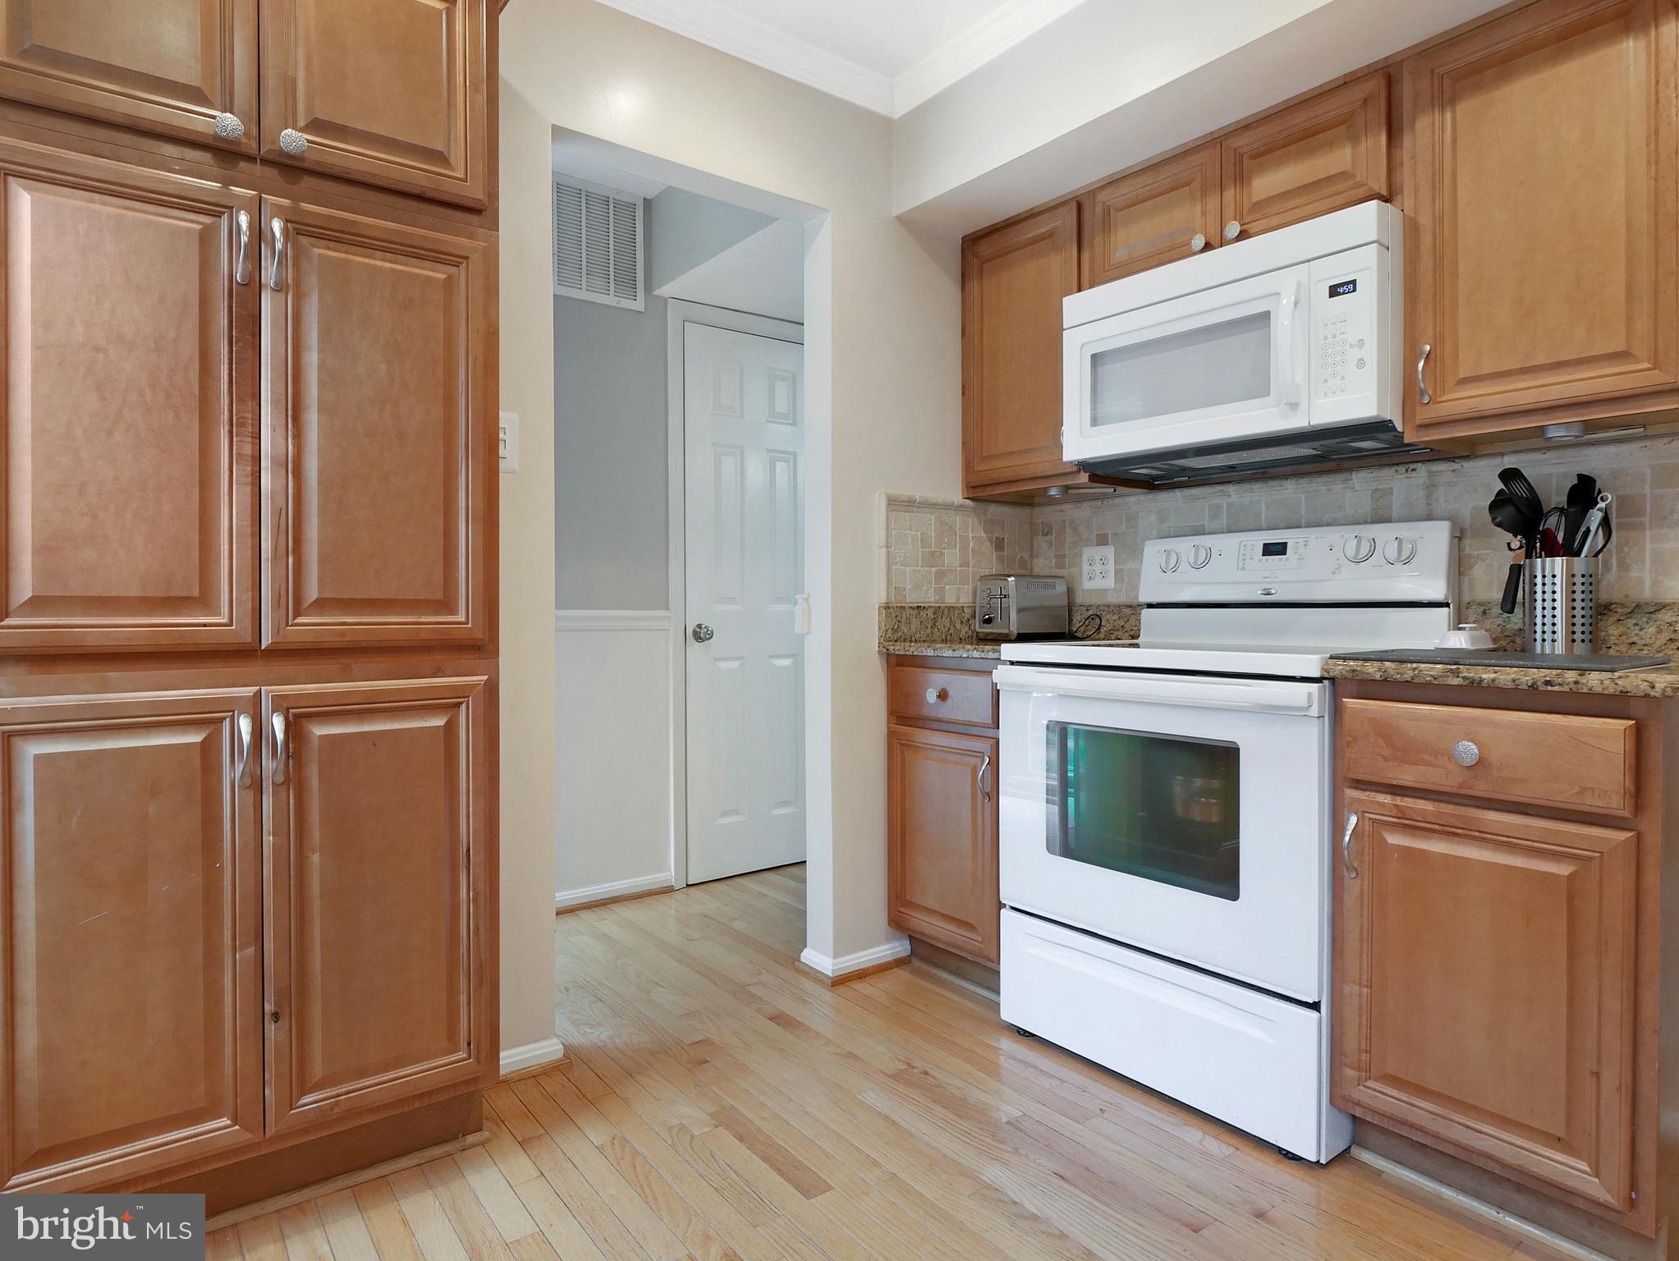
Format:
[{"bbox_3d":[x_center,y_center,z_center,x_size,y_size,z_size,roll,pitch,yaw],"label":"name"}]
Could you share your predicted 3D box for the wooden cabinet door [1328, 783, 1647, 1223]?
[{"bbox_3d":[1.036,0.568,1.423,0.025,0.559,0.391,0,1,-40],"label":"wooden cabinet door"}]

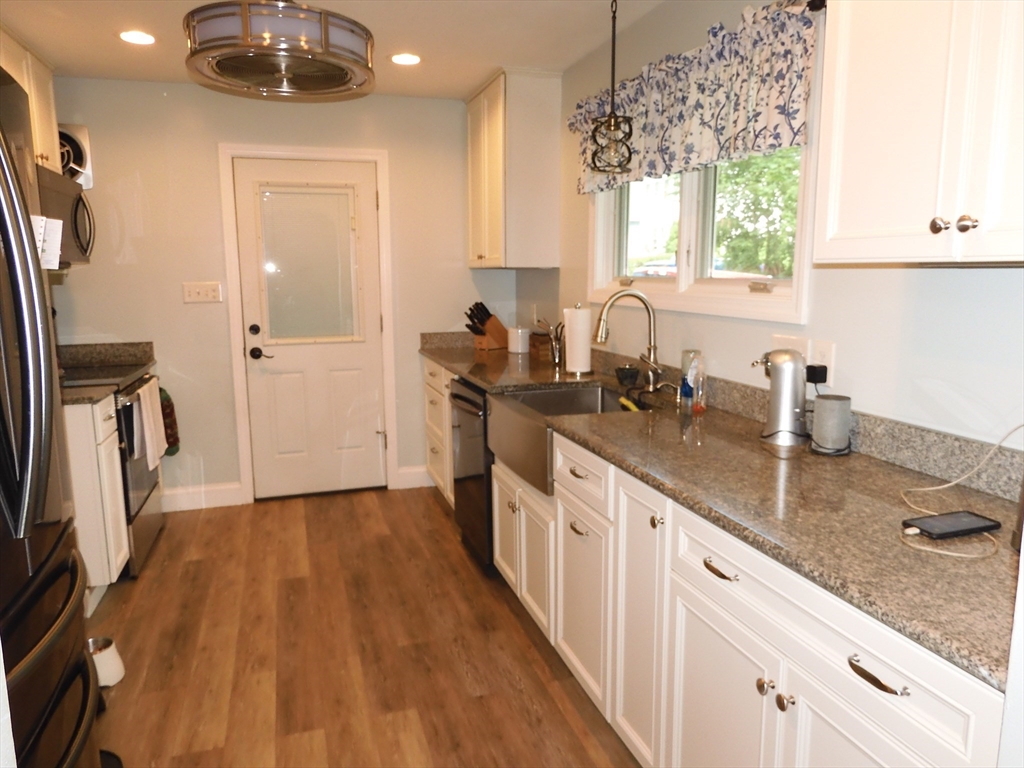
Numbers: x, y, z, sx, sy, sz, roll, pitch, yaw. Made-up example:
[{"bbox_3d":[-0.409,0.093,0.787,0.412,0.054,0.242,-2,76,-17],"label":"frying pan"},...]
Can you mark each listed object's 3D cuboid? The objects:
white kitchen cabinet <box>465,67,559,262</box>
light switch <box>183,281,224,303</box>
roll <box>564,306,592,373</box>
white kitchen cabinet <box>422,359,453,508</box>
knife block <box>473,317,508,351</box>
[{"bbox_3d":[-0.007,-1.187,4.150,0.322,1.010,0.820,-3,9,-17],"label":"white kitchen cabinet"},{"bbox_3d":[-1.792,-0.533,4.116,0.204,0.118,0.015,-3,9,-17],"label":"light switch"},{"bbox_3d":[0.318,-0.206,3.421,0.117,0.287,0.117,0,9,0],"label":"roll"},{"bbox_3d":[-0.140,0.246,4.310,0.622,0.770,0.840,-3,9,-17],"label":"white kitchen cabinet"},{"bbox_3d":[-0.131,-0.334,4.534,0.106,0.230,0.250,7,11,38],"label":"knife block"}]

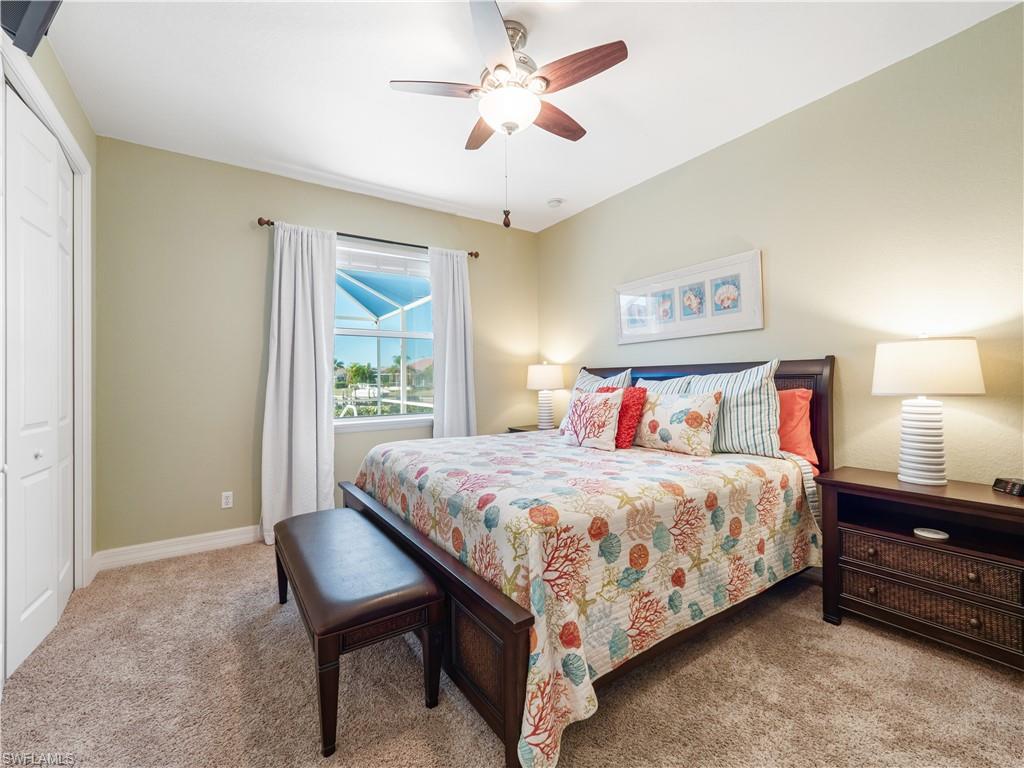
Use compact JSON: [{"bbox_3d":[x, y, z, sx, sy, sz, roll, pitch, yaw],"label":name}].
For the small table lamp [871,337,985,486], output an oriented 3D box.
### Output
[{"bbox_3d":[1.980,0.127,2.000,0.390,0.710,0.390,0,0,-35],"label":"small table lamp"}]

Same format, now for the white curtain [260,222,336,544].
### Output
[{"bbox_3d":[-1.665,-0.025,3.265,0.540,2.460,0.140,0,0,-32],"label":"white curtain"}]

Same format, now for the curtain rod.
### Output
[{"bbox_3d":[-1.124,-1.260,3.643,1.900,0.055,0.090,0,0,-32],"label":"curtain rod"}]

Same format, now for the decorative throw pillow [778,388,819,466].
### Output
[{"bbox_3d":[1.484,0.245,2.574,0.170,0.460,0.660,16,-9,-34],"label":"decorative throw pillow"}]

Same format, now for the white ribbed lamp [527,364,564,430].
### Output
[{"bbox_3d":[0.344,0.127,4.327,0.390,0.710,0.390,0,0,0],"label":"white ribbed lamp"}]

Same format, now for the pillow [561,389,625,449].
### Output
[{"bbox_3d":[0.603,0.245,3.013,0.160,0.440,0.460,17,-10,-34],"label":"pillow"}]

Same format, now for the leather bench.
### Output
[{"bbox_3d":[-0.788,0.960,1.914,0.430,0.500,1.200,0,0,-35],"label":"leather bench"}]

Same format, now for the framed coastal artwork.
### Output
[{"bbox_3d":[1.314,-0.620,3.279,0.030,0.530,1.250,0,0,-35],"label":"framed coastal artwork"}]

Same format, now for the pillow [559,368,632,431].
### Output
[{"bbox_3d":[0.692,0.145,3.497,0.180,0.580,0.570,29,-16,-32],"label":"pillow"}]

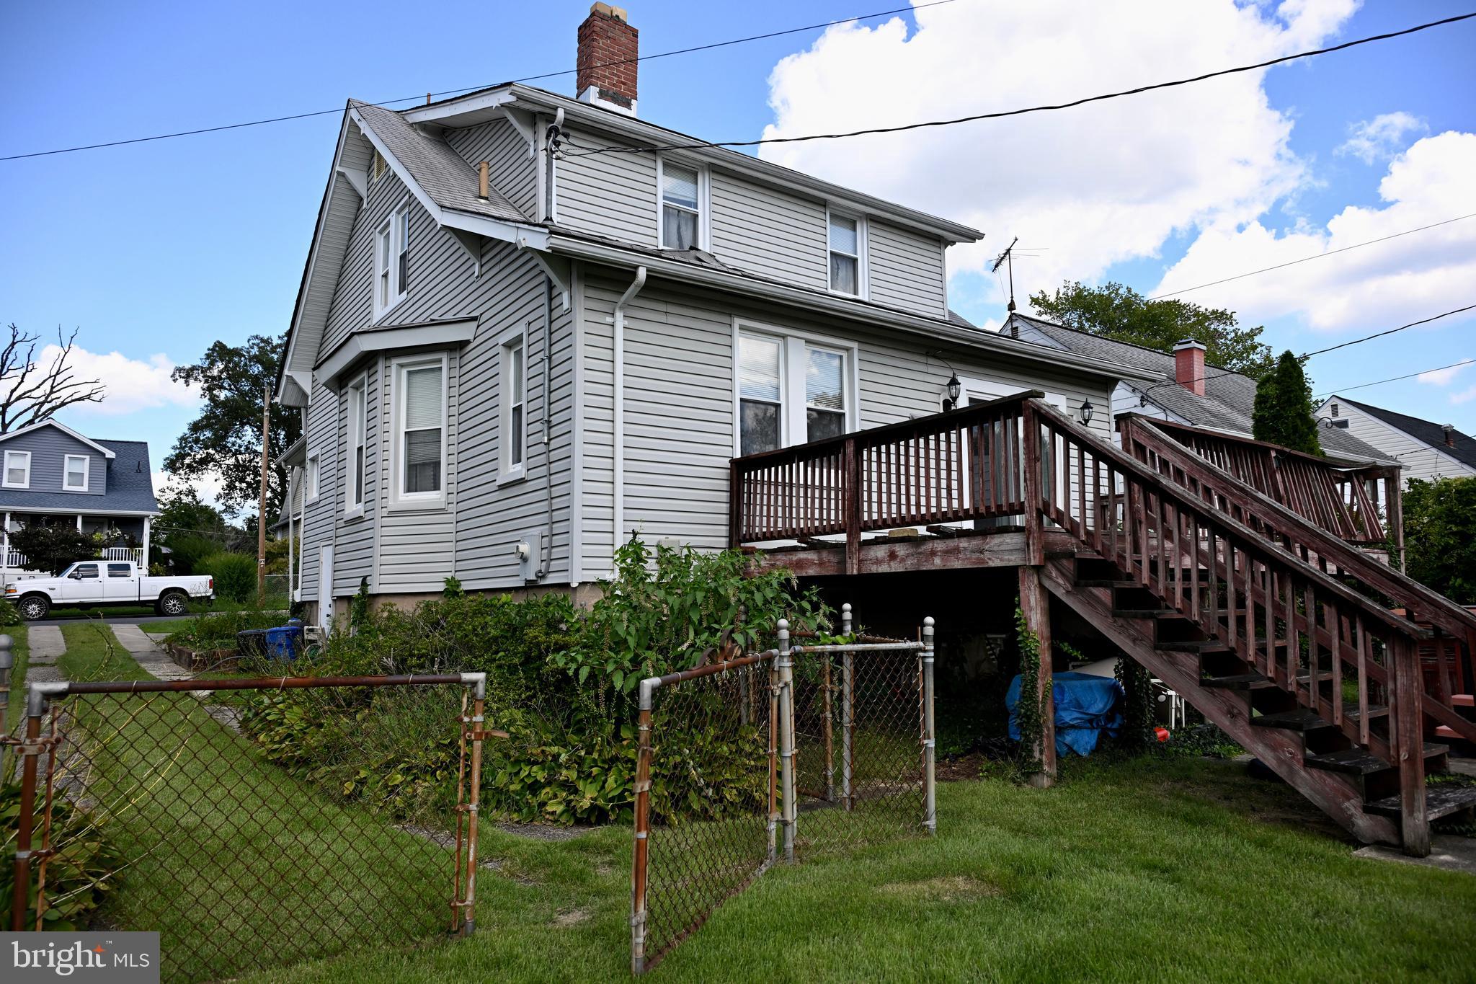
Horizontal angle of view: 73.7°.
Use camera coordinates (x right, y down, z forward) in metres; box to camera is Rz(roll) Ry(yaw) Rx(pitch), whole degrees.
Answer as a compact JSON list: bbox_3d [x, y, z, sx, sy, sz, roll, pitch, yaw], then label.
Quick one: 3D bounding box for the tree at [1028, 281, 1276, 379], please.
[{"bbox_3d":[16.807,-1.354,38.500,11.000,13.900,11.000,4,-9,-35],"label":"tree"}]

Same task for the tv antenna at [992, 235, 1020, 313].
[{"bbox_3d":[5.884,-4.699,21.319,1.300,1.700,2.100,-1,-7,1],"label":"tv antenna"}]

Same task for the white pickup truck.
[{"bbox_3d":[-21.298,3.346,33.593,5.850,1.920,2.000,4,-9,-35],"label":"white pickup truck"}]

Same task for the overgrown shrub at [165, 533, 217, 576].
[{"bbox_3d":[-22.331,3.276,40.500,2.700,3.000,2.700,4,-9,-35],"label":"overgrown shrub"}]

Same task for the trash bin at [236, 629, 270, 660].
[{"bbox_3d":[-7.473,2.477,15.200,0.570,0.680,0.570,4,-9,-35],"label":"trash bin"}]

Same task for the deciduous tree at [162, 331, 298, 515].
[{"bbox_3d":[-27.889,-1.002,57.000,11.300,16.300,11.300,4,-9,-35],"label":"deciduous tree"}]

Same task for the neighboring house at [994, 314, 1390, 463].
[{"bbox_3d":[9.710,0.050,23.524,9.250,7.350,8.000,4,-9,-35],"label":"neighboring house"}]

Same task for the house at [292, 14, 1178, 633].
[{"bbox_3d":[-1.777,-1.479,16.337,9.350,8.850,13.200,4,-9,-35],"label":"house"}]

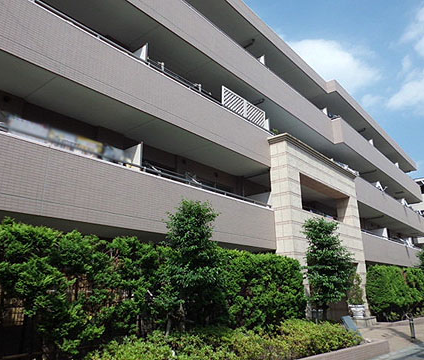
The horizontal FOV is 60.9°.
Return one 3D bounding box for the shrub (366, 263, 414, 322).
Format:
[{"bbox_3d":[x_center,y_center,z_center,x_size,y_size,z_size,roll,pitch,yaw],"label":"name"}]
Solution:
[{"bbox_3d":[8.874,5.476,17.741,1.050,2.340,5.700,-16,-23,38],"label":"shrub"}]

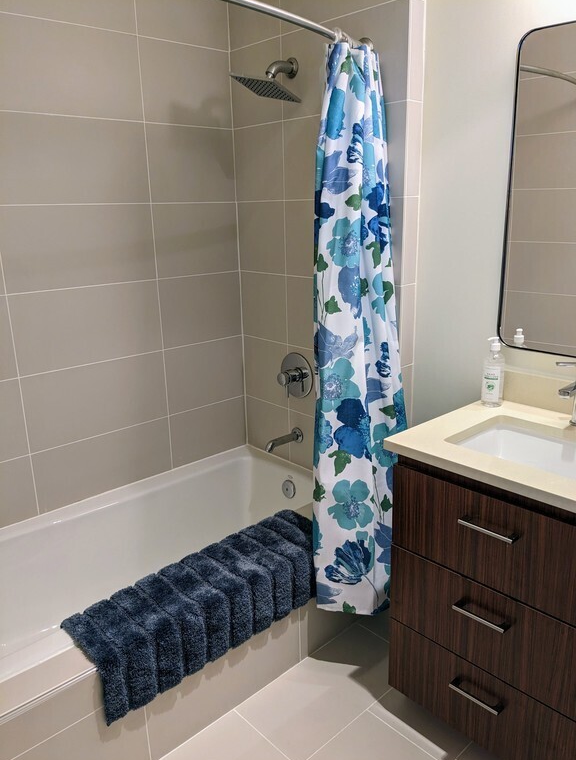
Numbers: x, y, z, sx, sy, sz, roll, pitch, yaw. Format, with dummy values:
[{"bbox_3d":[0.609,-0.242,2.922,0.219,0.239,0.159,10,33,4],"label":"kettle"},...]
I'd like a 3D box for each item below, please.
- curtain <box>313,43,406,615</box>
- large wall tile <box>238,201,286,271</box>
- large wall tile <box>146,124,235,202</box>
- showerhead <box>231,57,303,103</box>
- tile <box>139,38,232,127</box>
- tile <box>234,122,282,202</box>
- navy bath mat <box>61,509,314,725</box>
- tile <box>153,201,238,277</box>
[{"bbox_3d":[0.230,-0.131,1.992,0.340,1.840,0.270,-15,21,-40],"label":"curtain"},{"bbox_3d":[-0.116,-0.627,2.645,0.010,0.305,0.323,-15,21,-40],"label":"large wall tile"},{"bbox_3d":[-0.400,-0.907,2.535,0.438,0.305,0.010,-15,21,-40],"label":"large wall tile"},{"bbox_3d":[-0.072,-1.127,2.236,0.250,0.166,0.240,-15,21,-40],"label":"showerhead"},{"bbox_3d":[-0.404,-1.195,2.437,0.434,0.302,0.012,-15,21,-40],"label":"tile"},{"bbox_3d":[-0.120,-0.916,2.546,0.012,0.302,0.320,-15,21,-40],"label":"tile"},{"bbox_3d":[-0.246,0.712,1.958,0.917,0.230,0.290,-15,21,-40],"label":"navy bath mat"},{"bbox_3d":[-0.392,-0.611,2.606,0.434,0.302,0.012,-15,21,-40],"label":"tile"}]

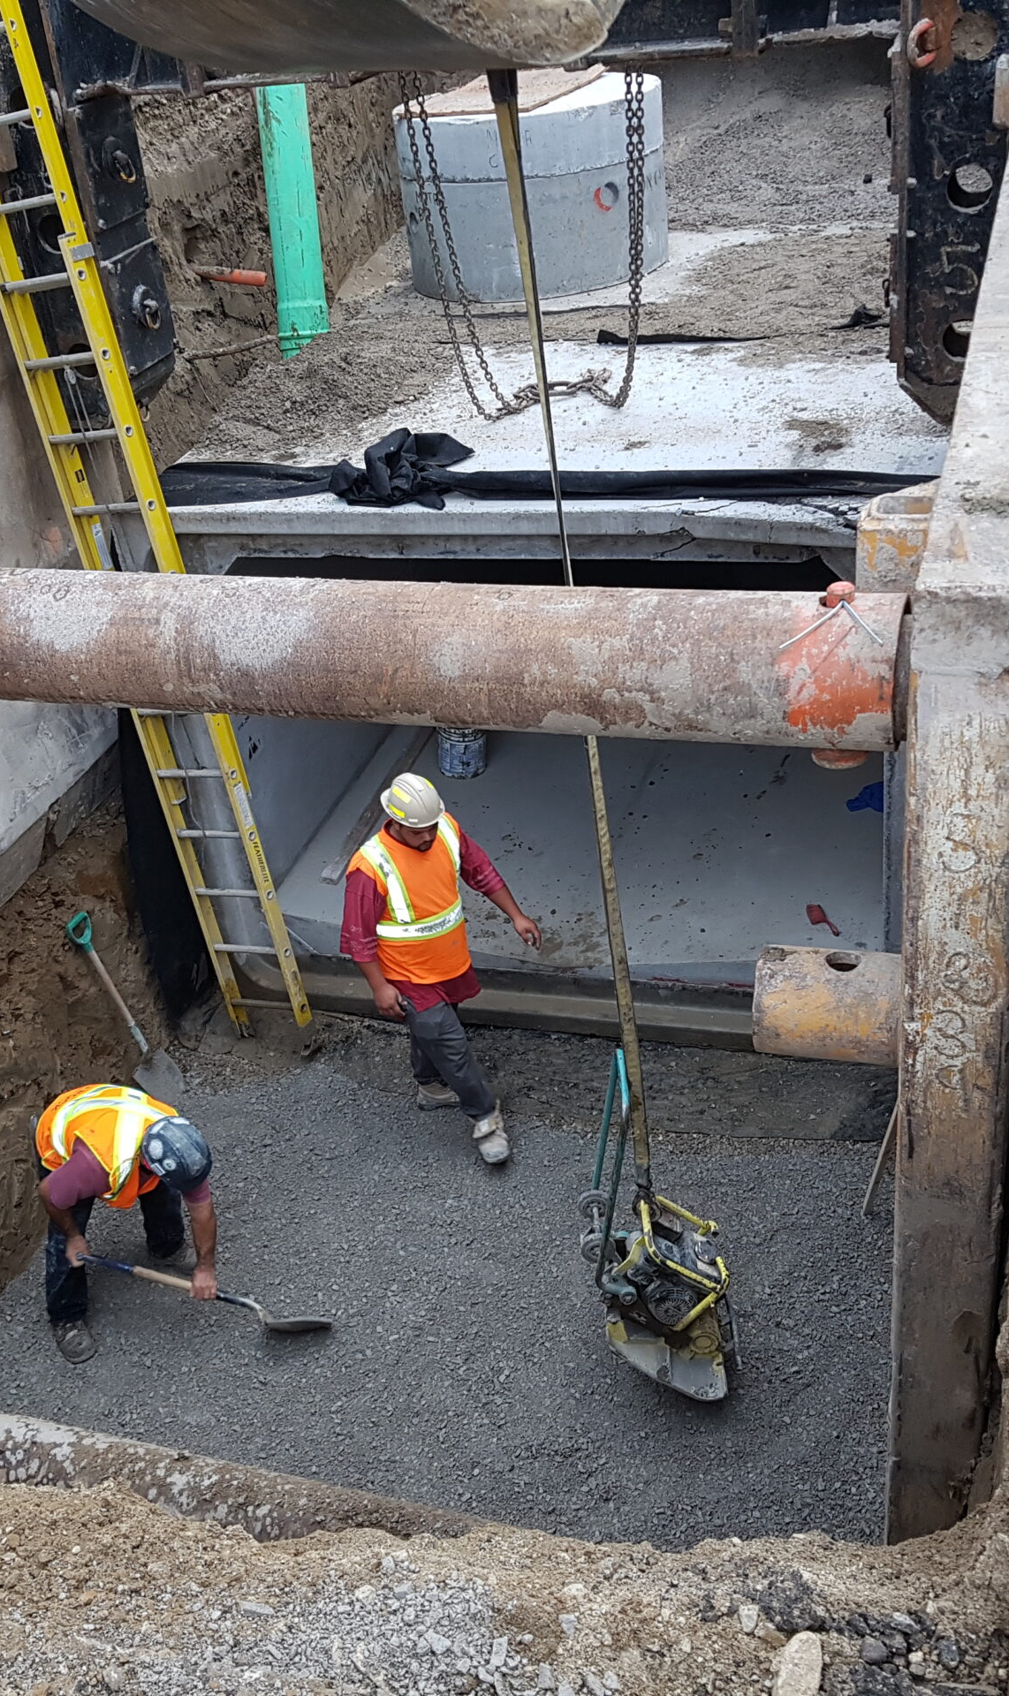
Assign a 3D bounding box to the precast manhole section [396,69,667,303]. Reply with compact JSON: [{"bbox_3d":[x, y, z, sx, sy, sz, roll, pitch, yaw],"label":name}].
[{"bbox_3d":[0.161,-3.688,9.399,1.455,0.910,1.455,4,33,17],"label":"precast manhole section"}]

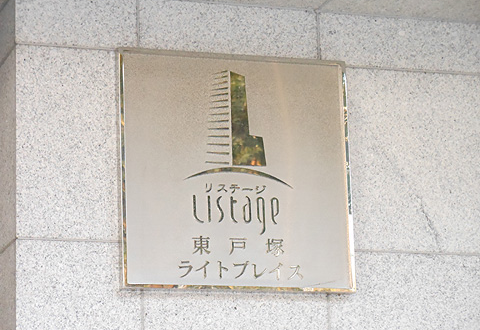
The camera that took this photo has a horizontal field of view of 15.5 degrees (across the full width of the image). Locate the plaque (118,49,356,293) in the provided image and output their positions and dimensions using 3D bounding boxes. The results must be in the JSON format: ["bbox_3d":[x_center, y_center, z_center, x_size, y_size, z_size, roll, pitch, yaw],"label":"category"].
[{"bbox_3d":[-0.007,0.015,3.655,0.500,0.502,0.028,3,-15,-18],"label":"plaque"}]

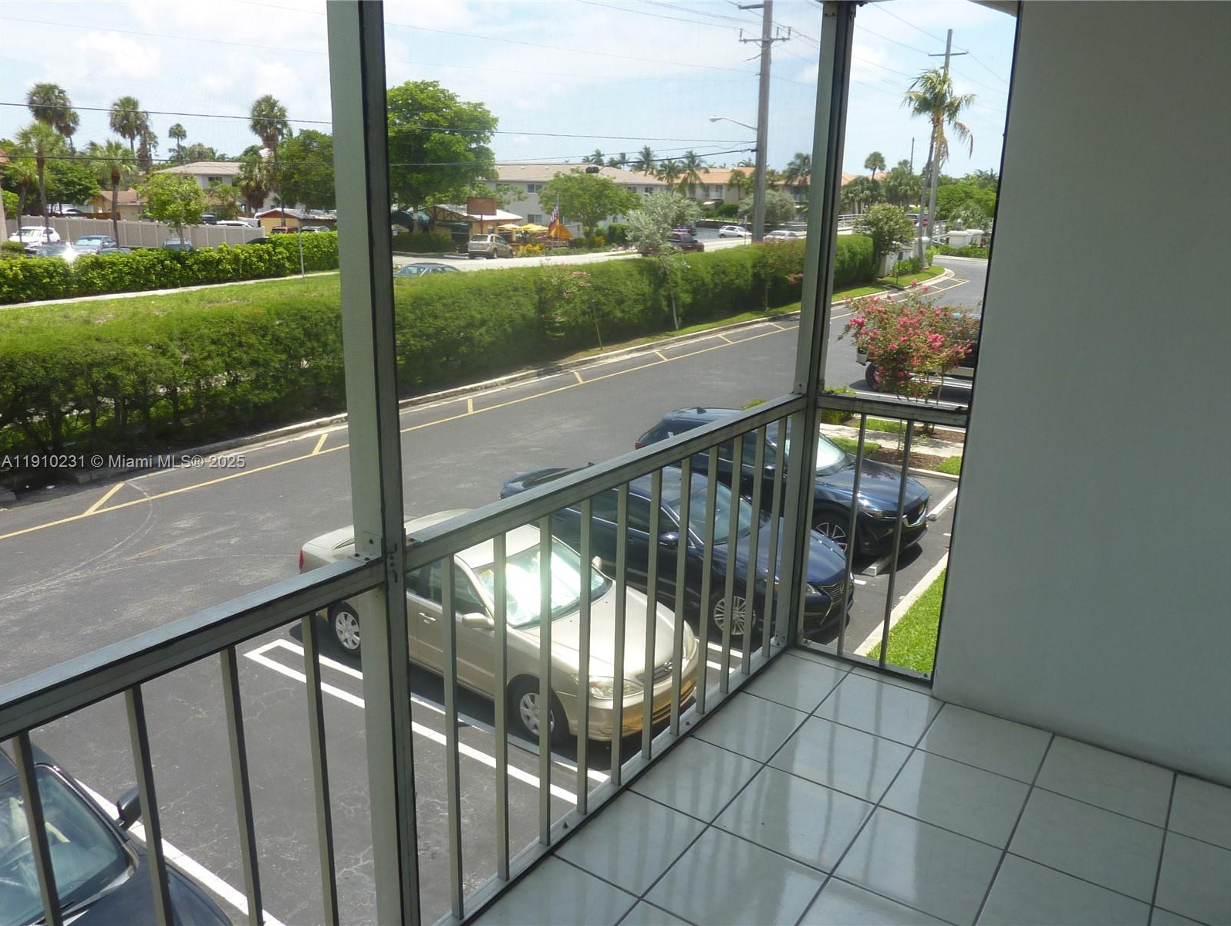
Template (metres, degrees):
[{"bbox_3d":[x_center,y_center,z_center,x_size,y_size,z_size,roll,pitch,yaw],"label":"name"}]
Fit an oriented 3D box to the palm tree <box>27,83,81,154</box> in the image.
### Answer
[{"bbox_3d":[-51.711,-27.918,83.096,4.600,13.800,4.400,-9,19,-30],"label":"palm tree"}]

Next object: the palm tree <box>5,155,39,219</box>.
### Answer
[{"bbox_3d":[-36.737,-15.818,55.175,2.400,6.140,2.400,-9,18,-32],"label":"palm tree"}]

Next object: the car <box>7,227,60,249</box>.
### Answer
[{"bbox_3d":[-43.017,-16.493,66.000,1.830,1.630,4.450,-1,16,-7],"label":"car"}]

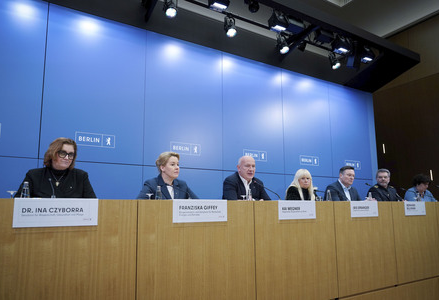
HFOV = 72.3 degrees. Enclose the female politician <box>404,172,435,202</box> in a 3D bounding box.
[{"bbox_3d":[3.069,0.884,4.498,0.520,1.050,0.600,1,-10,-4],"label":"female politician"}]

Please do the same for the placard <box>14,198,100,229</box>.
[{"bbox_3d":[-0.894,0.350,1.670,0.420,0.150,0.025,6,-11,-29],"label":"placard"}]

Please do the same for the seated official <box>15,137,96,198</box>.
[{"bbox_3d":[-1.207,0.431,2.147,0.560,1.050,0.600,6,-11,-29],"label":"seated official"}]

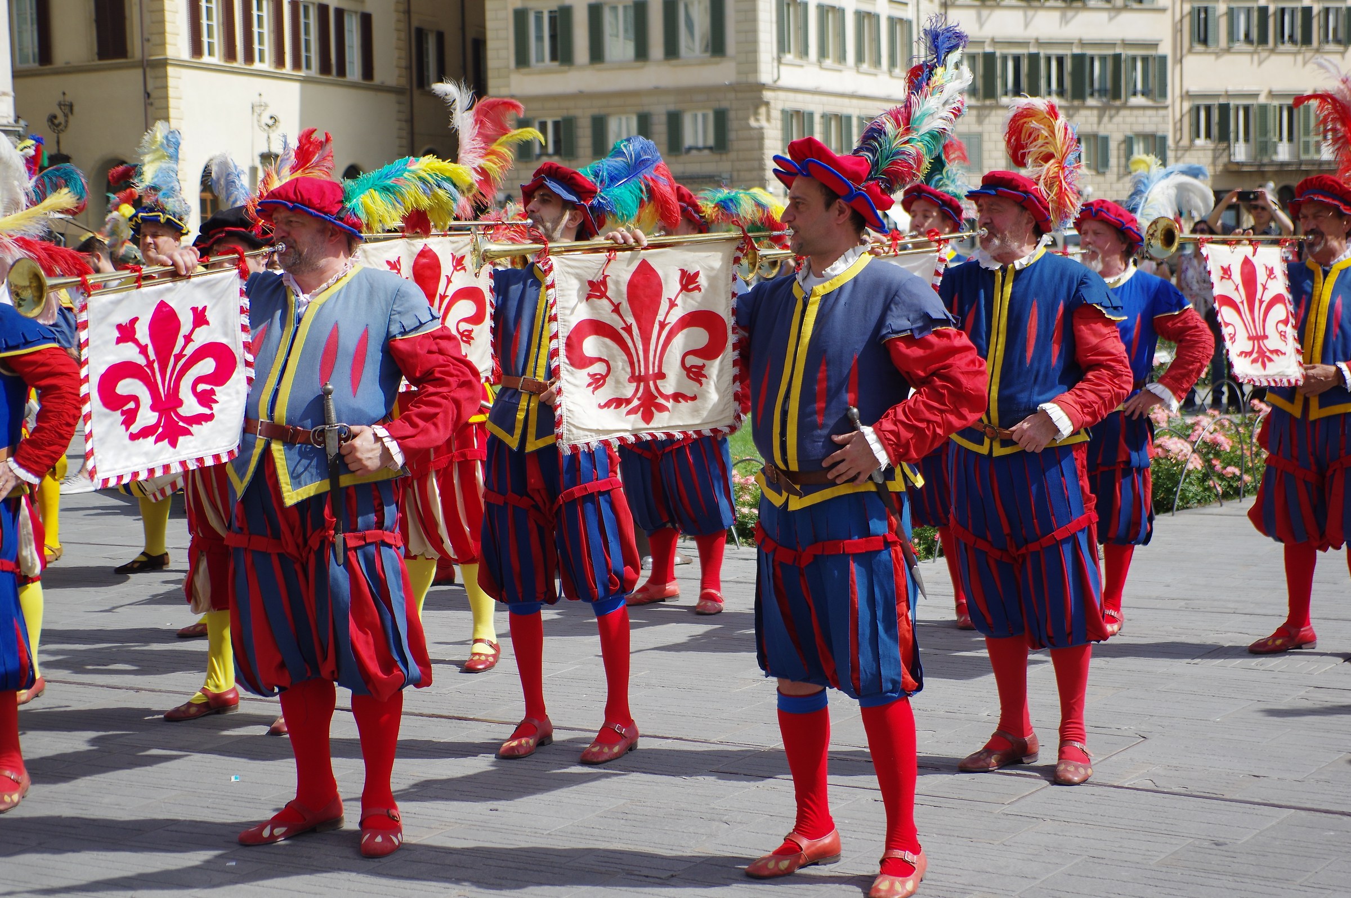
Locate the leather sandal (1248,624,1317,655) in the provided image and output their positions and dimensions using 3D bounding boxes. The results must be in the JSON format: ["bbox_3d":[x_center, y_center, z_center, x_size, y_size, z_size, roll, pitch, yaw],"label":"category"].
[{"bbox_3d":[2.356,0.726,9.741,0.270,0.098,0.100,-3,5,-19],"label":"leather sandal"}]

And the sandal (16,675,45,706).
[{"bbox_3d":[-2.407,0.868,9.274,0.100,0.097,0.270,0,5,15],"label":"sandal"}]

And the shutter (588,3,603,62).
[{"bbox_3d":[-2.824,-14.754,89.010,0.580,2.100,0.050,1,6,27],"label":"shutter"}]

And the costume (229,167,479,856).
[{"bbox_3d":[-0.936,0.157,6.877,0.680,1.800,0.570,3,6,38],"label":"costume"}]

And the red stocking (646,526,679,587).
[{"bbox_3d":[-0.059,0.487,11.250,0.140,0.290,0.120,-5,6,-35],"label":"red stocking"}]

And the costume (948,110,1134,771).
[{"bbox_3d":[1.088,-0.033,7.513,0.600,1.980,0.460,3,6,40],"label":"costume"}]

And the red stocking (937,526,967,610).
[{"bbox_3d":[1.171,0.503,10.500,0.130,0.360,0.140,3,7,40],"label":"red stocking"}]

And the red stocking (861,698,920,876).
[{"bbox_3d":[0.533,0.833,6.209,0.125,0.410,0.140,1,5,25],"label":"red stocking"}]

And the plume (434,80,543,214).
[{"bbox_3d":[-0.703,-1.133,9.450,0.380,0.500,0.320,-4,6,-30],"label":"plume"}]

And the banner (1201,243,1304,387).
[{"bbox_3d":[2.151,-0.505,9.346,0.520,0.500,0.070,-5,6,-38],"label":"banner"}]

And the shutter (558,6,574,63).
[{"bbox_3d":[-3.903,-14.752,89.569,0.580,2.110,0.050,1,6,27],"label":"shutter"}]

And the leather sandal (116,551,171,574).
[{"bbox_3d":[-2.645,0.558,12.471,0.270,0.090,0.100,-4,6,-32],"label":"leather sandal"}]

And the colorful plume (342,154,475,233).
[{"bbox_3d":[-0.751,-0.717,7.050,0.400,0.210,0.200,-3,5,-22],"label":"colorful plume"}]

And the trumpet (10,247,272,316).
[{"bbox_3d":[-1.311,-0.465,6.395,0.146,0.146,0.907,2,11,33],"label":"trumpet"}]

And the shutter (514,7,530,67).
[{"bbox_3d":[-5.533,-14.773,90.386,0.580,2.120,0.050,1,6,27],"label":"shutter"}]

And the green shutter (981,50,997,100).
[{"bbox_3d":[11.376,-13.552,91.000,0.620,1.800,0.050,-1,5,8],"label":"green shutter"}]

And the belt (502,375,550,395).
[{"bbox_3d":[-0.367,-0.202,7.760,0.360,0.060,0.280,3,6,42],"label":"belt"}]

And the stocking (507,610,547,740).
[{"bbox_3d":[-0.473,0.721,8.022,0.115,0.400,0.130,3,6,38],"label":"stocking"}]

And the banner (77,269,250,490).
[{"bbox_3d":[-1.300,-0.180,6.400,0.035,0.500,0.490,4,11,45],"label":"banner"}]

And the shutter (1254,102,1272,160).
[{"bbox_3d":[22.935,-12.373,98.000,0.680,2.270,0.050,-3,5,-22],"label":"shutter"}]

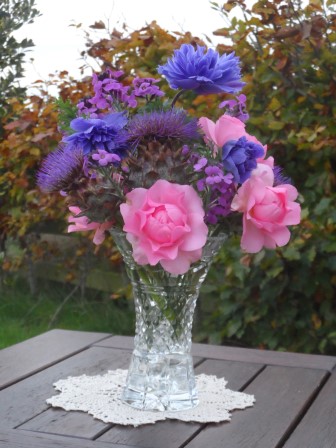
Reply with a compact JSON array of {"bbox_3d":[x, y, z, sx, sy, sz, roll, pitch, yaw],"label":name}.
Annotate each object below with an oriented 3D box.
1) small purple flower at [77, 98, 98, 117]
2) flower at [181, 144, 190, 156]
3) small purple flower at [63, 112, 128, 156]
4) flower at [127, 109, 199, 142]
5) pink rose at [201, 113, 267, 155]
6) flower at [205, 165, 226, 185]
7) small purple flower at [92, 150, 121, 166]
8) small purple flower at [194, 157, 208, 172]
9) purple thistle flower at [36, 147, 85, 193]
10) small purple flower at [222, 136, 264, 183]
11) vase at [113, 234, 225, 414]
[{"bbox_3d":[-0.090,-0.130,1.055,0.024,0.020,0.019,5,5,11],"label":"small purple flower"},{"bbox_3d":[0.019,-0.079,1.020,0.011,0.013,0.010,4,5,0],"label":"flower"},{"bbox_3d":[-0.078,-0.098,1.020,0.070,0.048,0.058,4,5,6],"label":"small purple flower"},{"bbox_3d":[-0.005,-0.108,1.040,0.081,0.038,0.072,4,5,0],"label":"flower"},{"bbox_3d":[0.072,-0.098,1.050,0.072,0.048,0.065,3,5,-6],"label":"pink rose"},{"bbox_3d":[0.049,-0.052,1.000,0.021,0.021,0.016,4,5,0],"label":"flower"},{"bbox_3d":[-0.065,-0.069,0.995,0.029,0.018,0.020,4,5,0],"label":"small purple flower"},{"bbox_3d":[0.036,-0.064,1.020,0.015,0.017,0.012,5,5,11],"label":"small purple flower"},{"bbox_3d":[-0.118,-0.060,1.040,0.050,0.050,0.052,7,6,37],"label":"purple thistle flower"},{"bbox_3d":[0.080,-0.068,1.000,0.043,0.048,0.036,2,5,-11],"label":"small purple flower"},{"bbox_3d":[-0.003,0.108,1.060,0.129,0.188,0.129,4,5,0],"label":"vase"}]

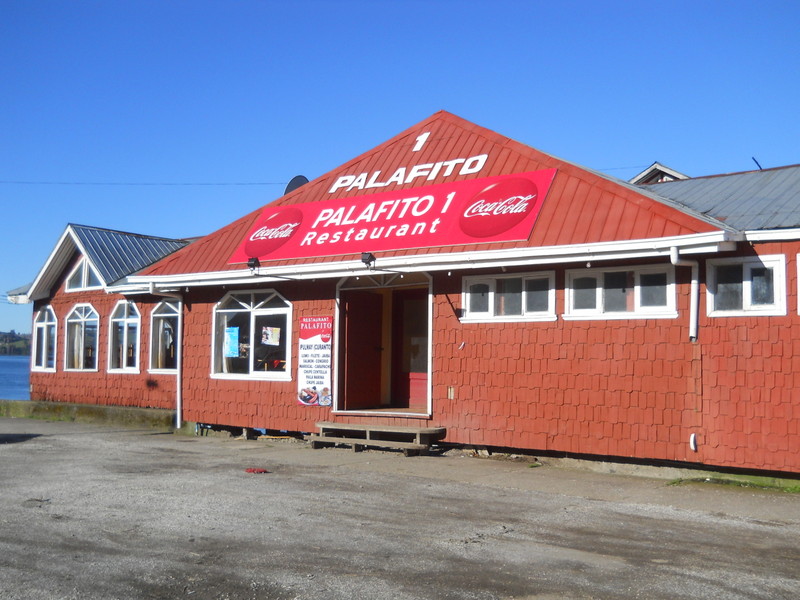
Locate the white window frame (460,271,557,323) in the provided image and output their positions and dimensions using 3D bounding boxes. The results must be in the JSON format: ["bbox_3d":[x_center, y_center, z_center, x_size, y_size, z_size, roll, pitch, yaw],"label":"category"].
[{"bbox_3d":[1.604,-0.028,12.832,1.626,0.748,0.133,-2,-5,36],"label":"white window frame"}]

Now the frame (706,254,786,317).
[{"bbox_3d":[4.381,-0.171,10.849,0.961,0.758,0.123,-2,-5,36],"label":"frame"}]

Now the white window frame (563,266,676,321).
[{"bbox_3d":[3.023,-0.096,11.815,1.622,0.738,0.133,-2,-5,36],"label":"white window frame"}]

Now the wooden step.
[{"bbox_3d":[-0.427,2.238,13.797,2.470,0.410,0.543,-2,-5,36],"label":"wooden step"}]

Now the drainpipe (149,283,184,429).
[{"bbox_3d":[-4.582,1.098,16.728,0.144,2.839,0.779,-2,-5,36],"label":"drainpipe"}]

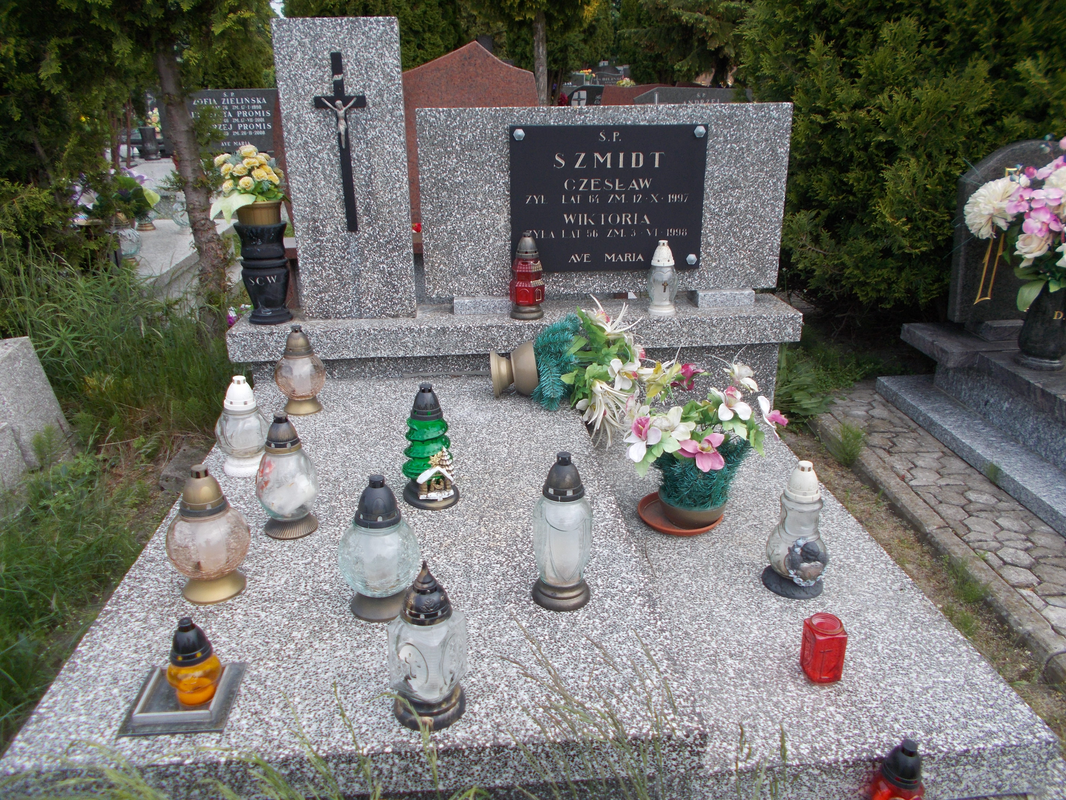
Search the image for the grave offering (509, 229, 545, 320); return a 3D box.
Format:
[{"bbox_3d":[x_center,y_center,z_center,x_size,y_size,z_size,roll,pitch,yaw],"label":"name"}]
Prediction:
[{"bbox_3d":[-0.022,-0.451,2.882,0.126,0.306,0.126,-2,21,-4],"label":"grave offering"}]

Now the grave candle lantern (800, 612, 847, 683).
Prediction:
[{"bbox_3d":[0.603,0.504,1.654,0.074,0.126,0.074,-2,20,-4],"label":"grave candle lantern"}]

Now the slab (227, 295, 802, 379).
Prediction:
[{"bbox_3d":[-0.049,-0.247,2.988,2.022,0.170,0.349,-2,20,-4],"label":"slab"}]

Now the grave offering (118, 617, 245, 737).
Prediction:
[{"bbox_3d":[-0.595,0.432,1.346,0.164,0.163,0.168,-2,21,-4],"label":"grave offering"}]

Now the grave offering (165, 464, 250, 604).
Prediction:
[{"bbox_3d":[-0.670,0.264,1.636,0.157,0.270,0.157,-2,21,-4],"label":"grave offering"}]

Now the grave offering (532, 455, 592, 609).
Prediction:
[{"bbox_3d":[0.057,0.251,1.585,0.118,0.316,0.118,-2,20,-4],"label":"grave offering"}]

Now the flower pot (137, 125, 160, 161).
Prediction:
[{"bbox_3d":[-3.648,-2.435,7.600,0.175,0.310,0.175,-6,21,-15],"label":"flower pot"}]

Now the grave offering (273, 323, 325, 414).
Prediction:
[{"bbox_3d":[-0.754,-0.102,2.580,0.151,0.271,0.151,-2,21,-4],"label":"grave offering"}]

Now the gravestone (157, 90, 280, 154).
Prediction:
[{"bbox_3d":[-2.945,-2.732,7.846,1.303,0.586,0.100,-2,21,-4],"label":"gravestone"}]

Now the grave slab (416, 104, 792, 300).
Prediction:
[{"bbox_3d":[0.258,-0.728,2.938,1.324,0.669,0.112,-2,20,-4],"label":"grave slab"}]

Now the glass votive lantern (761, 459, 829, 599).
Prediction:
[{"bbox_3d":[0.676,0.319,2.019,0.157,0.337,0.165,-2,21,-4],"label":"glass votive lantern"}]

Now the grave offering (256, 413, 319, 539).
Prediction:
[{"bbox_3d":[-0.577,0.172,1.863,0.136,0.276,0.136,-2,21,-4],"label":"grave offering"}]

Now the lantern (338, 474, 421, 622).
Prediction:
[{"bbox_3d":[-0.306,0.279,1.554,0.161,0.291,0.161,-2,20,-4],"label":"lantern"}]

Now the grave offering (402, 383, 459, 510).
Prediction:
[{"bbox_3d":[-0.260,0.107,1.976,0.141,0.303,0.136,-7,21,-19],"label":"grave offering"}]

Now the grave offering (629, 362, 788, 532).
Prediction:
[{"bbox_3d":[0.477,0.118,2.202,0.407,0.412,0.359,-2,20,-4],"label":"grave offering"}]

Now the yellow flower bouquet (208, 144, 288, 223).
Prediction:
[{"bbox_3d":[-0.982,-0.737,2.751,0.266,0.267,0.240,-2,21,-4],"label":"yellow flower bouquet"}]

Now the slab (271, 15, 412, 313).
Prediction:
[{"bbox_3d":[-0.638,-0.779,2.793,0.403,0.993,0.100,-2,21,-4],"label":"slab"}]

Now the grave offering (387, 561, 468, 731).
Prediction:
[{"bbox_3d":[-0.173,0.384,1.290,0.121,0.286,0.121,12,23,31],"label":"grave offering"}]

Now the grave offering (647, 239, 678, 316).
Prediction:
[{"bbox_3d":[0.476,-0.446,2.905,0.109,0.254,0.109,-3,20,-7],"label":"grave offering"}]

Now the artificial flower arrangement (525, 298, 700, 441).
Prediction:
[{"bbox_3d":[0.255,-0.097,2.541,0.533,0.427,0.388,-2,3,-4],"label":"artificial flower arrangement"}]

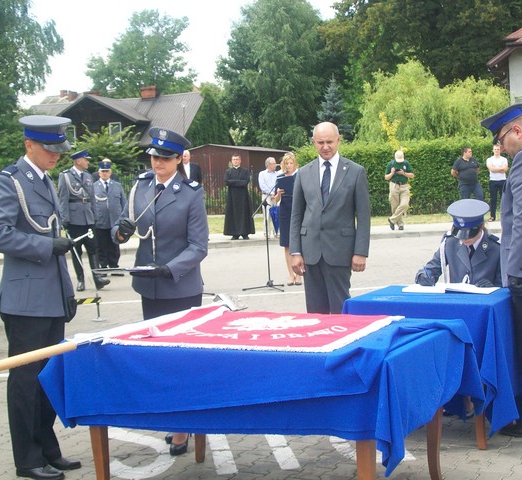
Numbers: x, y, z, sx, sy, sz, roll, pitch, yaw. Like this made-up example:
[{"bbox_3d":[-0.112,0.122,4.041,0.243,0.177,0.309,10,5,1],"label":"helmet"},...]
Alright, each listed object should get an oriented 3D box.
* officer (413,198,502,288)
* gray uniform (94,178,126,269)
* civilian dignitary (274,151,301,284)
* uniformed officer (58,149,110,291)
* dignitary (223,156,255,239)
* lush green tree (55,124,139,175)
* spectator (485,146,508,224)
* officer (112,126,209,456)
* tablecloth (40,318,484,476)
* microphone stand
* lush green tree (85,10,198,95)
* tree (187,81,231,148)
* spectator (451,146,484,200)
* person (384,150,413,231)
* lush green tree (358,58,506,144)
[{"bbox_3d":[1.308,0.391,6.720,0.620,1.310,0.850,-1,4,14],"label":"officer"},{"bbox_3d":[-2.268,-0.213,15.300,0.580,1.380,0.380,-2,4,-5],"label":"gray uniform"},{"bbox_3d":[0.379,-0.252,13.300,0.480,1.710,0.420,-1,4,18],"label":"civilian dignitary"},{"bbox_3d":[-2.308,-0.253,13.500,0.560,1.860,0.520,-6,6,-42],"label":"uniformed officer"},{"bbox_3d":[-0.432,-0.906,21.300,0.620,1.760,0.450,-2,4,4],"label":"dignitary"},{"bbox_3d":[-4.579,-1.840,29.000,2.800,2.750,2.600,-2,4,0],"label":"lush green tree"},{"bbox_3d":[5.501,-1.314,24.185,0.530,1.790,0.360,-2,4,9],"label":"spectator"},{"bbox_3d":[-0.534,0.286,5.734,0.540,1.790,0.460,-1,4,17],"label":"officer"},{"bbox_3d":[0.028,0.663,4.921,1.700,0.460,1.100,0,5,28],"label":"tablecloth"},{"bbox_3d":[0.070,-0.052,13.181,0.560,1.330,0.550,-4,5,-22],"label":"microphone stand"},{"bbox_3d":[-7.216,-8.266,62.000,6.800,11.200,6.500,-2,4,0],"label":"lush green tree"},{"bbox_3d":[-2.366,-4.318,45.800,2.500,5.300,2.500,-2,4,0],"label":"tree"},{"bbox_3d":[4.787,-1.323,24.000,0.620,1.780,0.420,-2,4,0],"label":"spectator"},{"bbox_3d":[3.001,-1.103,22.600,0.640,1.740,0.480,-1,4,8],"label":"person"},{"bbox_3d":[5.657,-3.468,34.356,4.900,4.600,4.400,-2,4,0],"label":"lush green tree"}]

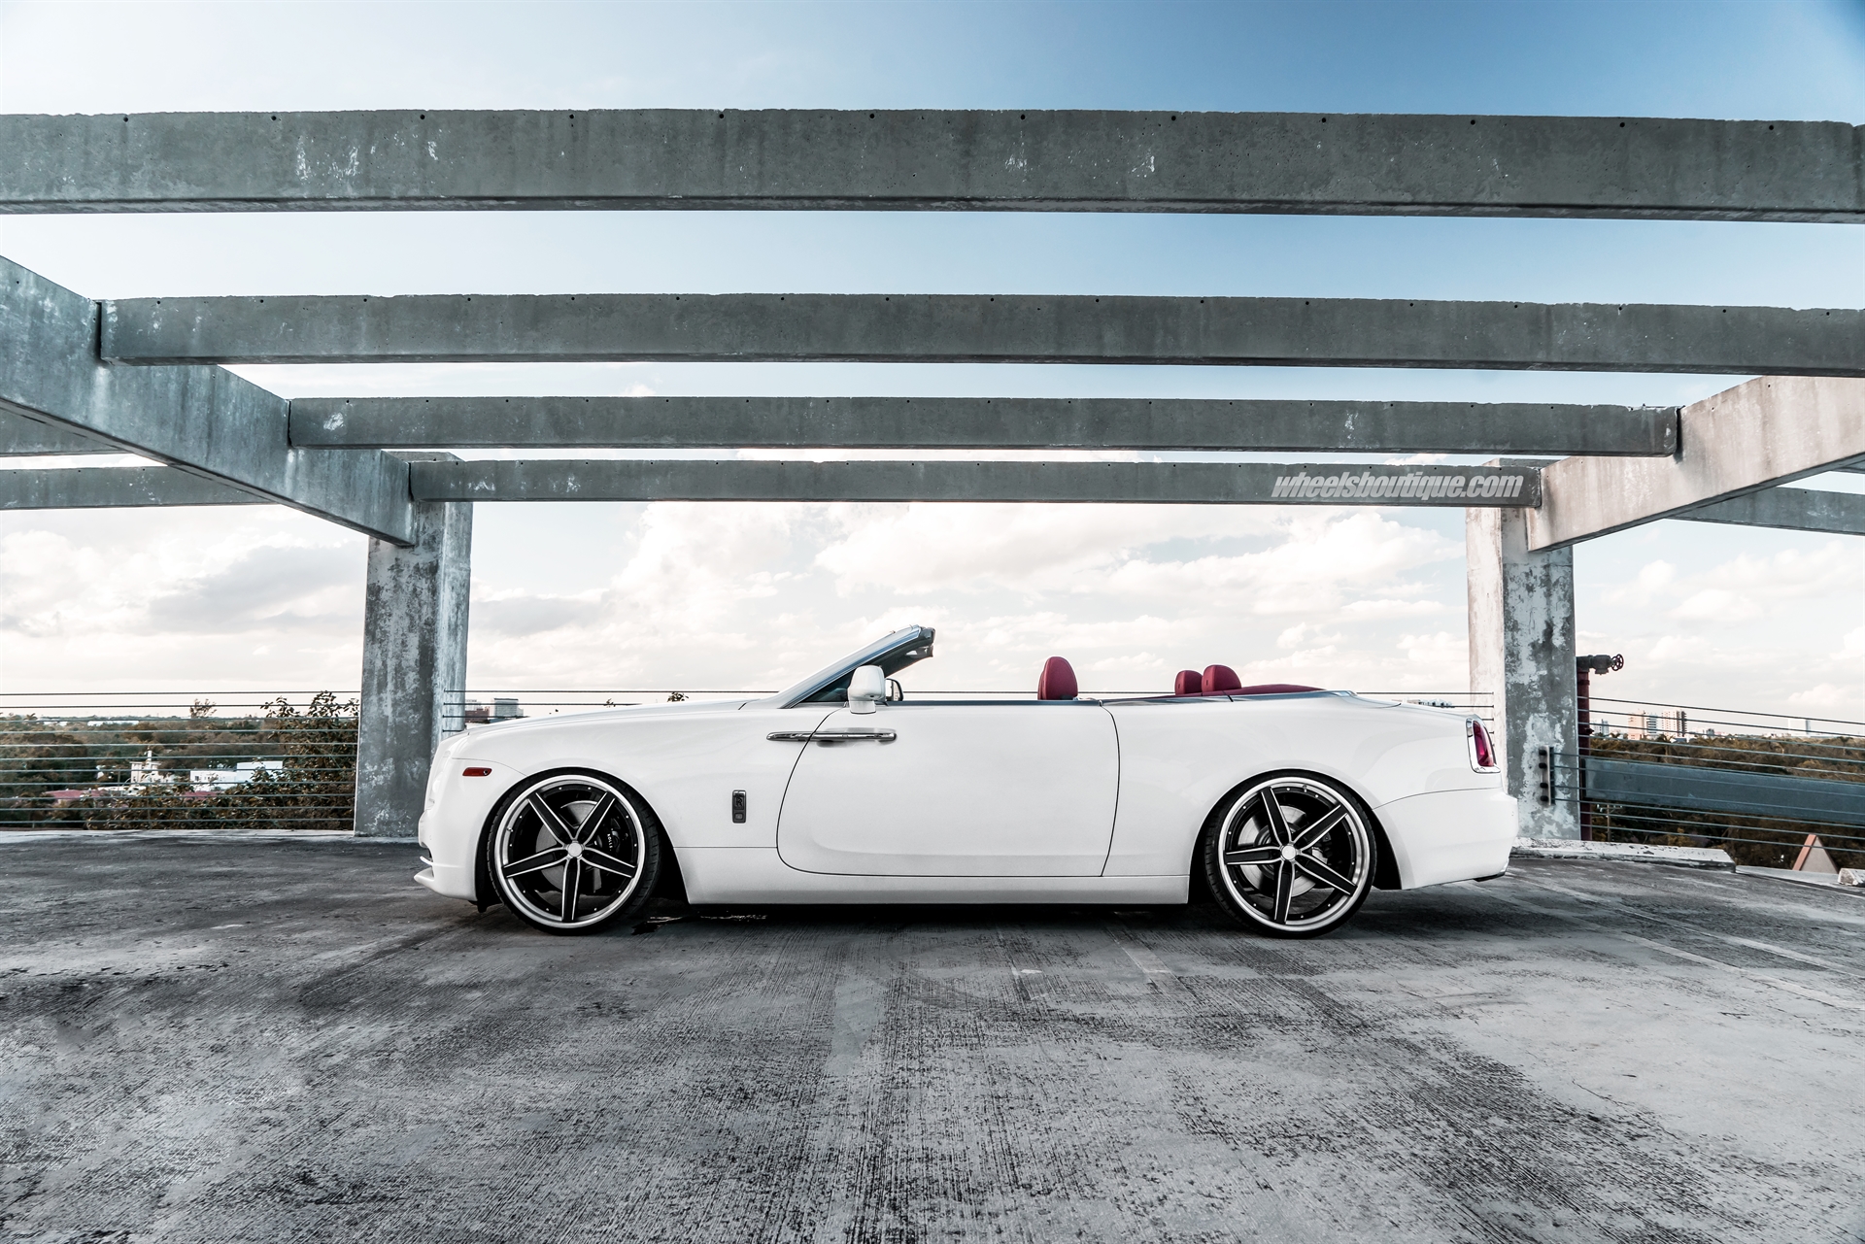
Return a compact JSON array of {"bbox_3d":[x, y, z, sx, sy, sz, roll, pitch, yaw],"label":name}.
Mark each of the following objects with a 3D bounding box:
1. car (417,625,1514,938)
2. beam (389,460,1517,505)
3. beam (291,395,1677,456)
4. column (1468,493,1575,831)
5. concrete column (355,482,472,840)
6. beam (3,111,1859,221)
[{"bbox_3d":[0.161,0.741,6.299,5.290,1.410,1.990,0,-5,0],"label":"car"},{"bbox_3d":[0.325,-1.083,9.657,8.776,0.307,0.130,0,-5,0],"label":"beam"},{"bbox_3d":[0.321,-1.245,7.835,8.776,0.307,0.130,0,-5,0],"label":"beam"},{"bbox_3d":[4.772,0.239,9.956,0.590,3.020,0.610,0,-5,0],"label":"column"},{"bbox_3d":[-4.163,0.198,9.977,0.590,3.020,0.610,0,-5,0],"label":"concrete column"},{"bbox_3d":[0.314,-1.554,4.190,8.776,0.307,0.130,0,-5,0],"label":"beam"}]

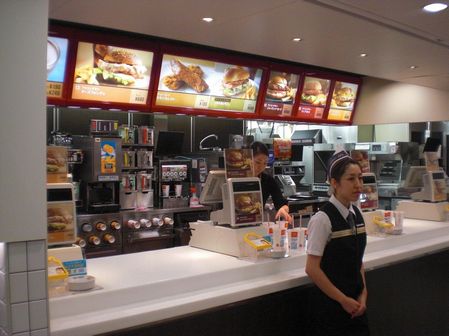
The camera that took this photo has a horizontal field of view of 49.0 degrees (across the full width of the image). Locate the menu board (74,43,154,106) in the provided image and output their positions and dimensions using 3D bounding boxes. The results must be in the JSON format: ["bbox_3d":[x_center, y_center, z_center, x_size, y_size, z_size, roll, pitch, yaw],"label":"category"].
[{"bbox_3d":[-1.021,-0.855,4.508,0.741,0.492,0.080,-1,17,-40],"label":"menu board"}]

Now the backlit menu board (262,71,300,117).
[{"bbox_3d":[0.659,-0.883,5.900,0.492,0.507,0.080,-1,17,-40],"label":"backlit menu board"}]

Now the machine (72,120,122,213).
[{"bbox_3d":[-1.519,-0.019,5.903,0.353,1.080,0.520,-1,2,-40],"label":"machine"}]

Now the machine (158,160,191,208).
[{"bbox_3d":[-0.780,0.203,6.546,0.481,0.609,0.500,-1,2,-40],"label":"machine"}]

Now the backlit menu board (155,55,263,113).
[{"bbox_3d":[-0.141,-0.873,5.236,1.331,0.492,0.080,-1,17,-40],"label":"backlit menu board"}]

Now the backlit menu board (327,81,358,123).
[{"bbox_3d":[1.581,-0.901,6.663,0.493,0.501,0.080,-1,17,-40],"label":"backlit menu board"}]

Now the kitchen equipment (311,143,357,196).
[{"bbox_3d":[1.703,0.019,8.730,1.090,0.891,0.600,-1,2,-40],"label":"kitchen equipment"}]

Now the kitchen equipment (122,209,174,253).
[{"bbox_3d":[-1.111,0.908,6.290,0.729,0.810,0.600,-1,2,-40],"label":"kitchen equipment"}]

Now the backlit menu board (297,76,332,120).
[{"bbox_3d":[1.121,-0.893,6.282,0.486,0.496,0.080,-1,17,-40],"label":"backlit menu board"}]

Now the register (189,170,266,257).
[{"bbox_3d":[0.044,0.298,3.441,0.330,0.545,0.530,-1,2,-40],"label":"register"}]

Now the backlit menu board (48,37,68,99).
[{"bbox_3d":[-1.564,-0.844,4.059,0.495,0.497,0.080,-1,17,-40],"label":"backlit menu board"}]

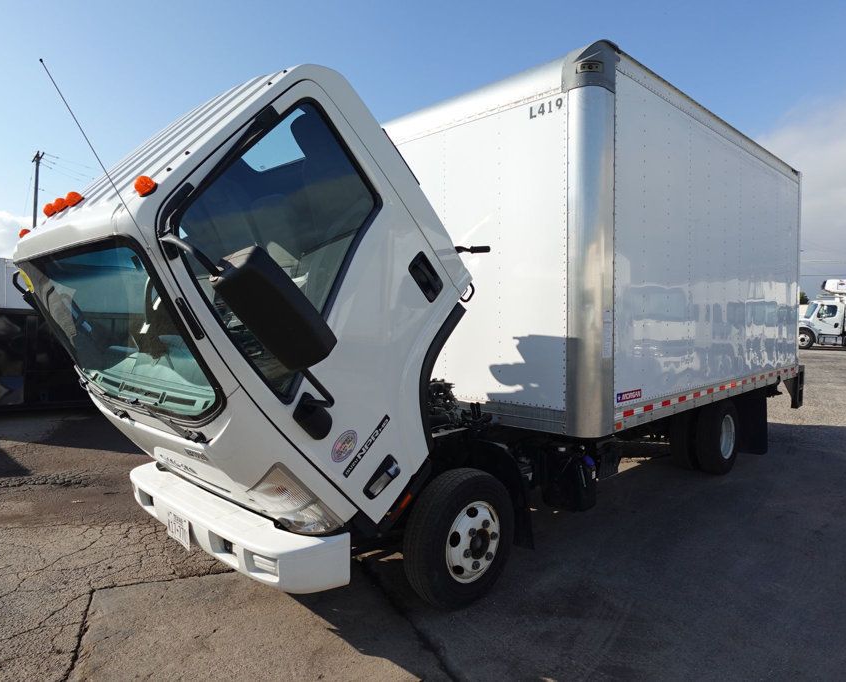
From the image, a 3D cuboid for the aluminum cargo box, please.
[{"bbox_3d":[1.976,-0.736,6.076,4.940,2.460,2.440,-3,3,-44],"label":"aluminum cargo box"}]

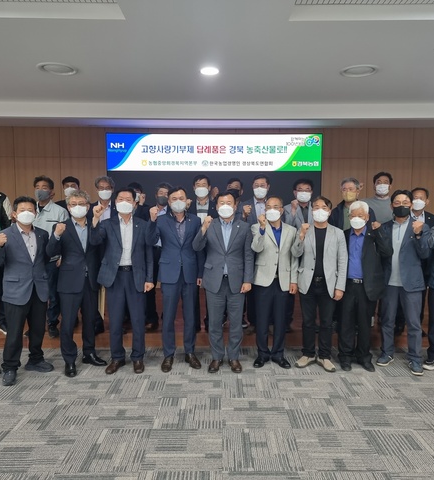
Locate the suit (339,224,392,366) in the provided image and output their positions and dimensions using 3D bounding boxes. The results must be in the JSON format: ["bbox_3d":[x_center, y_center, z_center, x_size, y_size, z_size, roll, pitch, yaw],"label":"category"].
[{"bbox_3d":[1.431,0.519,4.303,0.530,1.380,0.360,1,5,15],"label":"suit"}]

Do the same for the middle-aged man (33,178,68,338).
[{"bbox_3d":[-1.875,0.174,4.880,0.520,1.750,0.360,0,5,-2],"label":"middle-aged man"}]

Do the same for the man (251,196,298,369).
[{"bbox_3d":[0.570,0.411,4.399,0.460,1.675,0.380,0,5,4],"label":"man"}]

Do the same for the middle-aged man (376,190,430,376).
[{"bbox_3d":[1.800,0.395,4.281,0.520,1.730,0.430,1,5,15],"label":"middle-aged man"}]

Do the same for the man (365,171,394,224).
[{"bbox_3d":[1.823,0.124,5.008,0.540,1.775,0.360,1,5,10],"label":"man"}]

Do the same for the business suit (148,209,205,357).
[{"bbox_3d":[-0.404,0.453,4.323,0.526,1.431,0.360,0,5,-3],"label":"business suit"}]

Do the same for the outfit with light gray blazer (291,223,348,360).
[{"bbox_3d":[1.004,0.523,4.348,0.530,1.355,0.340,0,5,4],"label":"outfit with light gray blazer"}]

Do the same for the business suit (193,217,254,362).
[{"bbox_3d":[0.063,0.491,4.305,0.560,1.435,0.350,0,5,1],"label":"business suit"}]

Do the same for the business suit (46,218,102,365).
[{"bbox_3d":[-1.366,0.498,4.252,0.520,1.420,0.370,-2,5,-18],"label":"business suit"}]

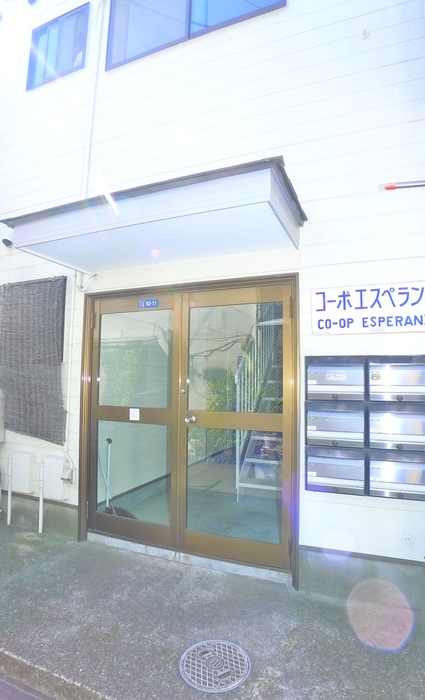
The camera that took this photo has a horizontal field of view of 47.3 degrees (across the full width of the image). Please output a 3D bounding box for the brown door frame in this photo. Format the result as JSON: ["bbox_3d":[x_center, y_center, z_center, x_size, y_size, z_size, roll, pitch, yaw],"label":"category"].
[{"bbox_3d":[-0.232,0.527,3.632,1.853,2.031,0.120,-1,-5,28],"label":"brown door frame"}]

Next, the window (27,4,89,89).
[{"bbox_3d":[-1.458,-2.882,4.685,0.760,0.660,0.100,-1,-5,28],"label":"window"}]

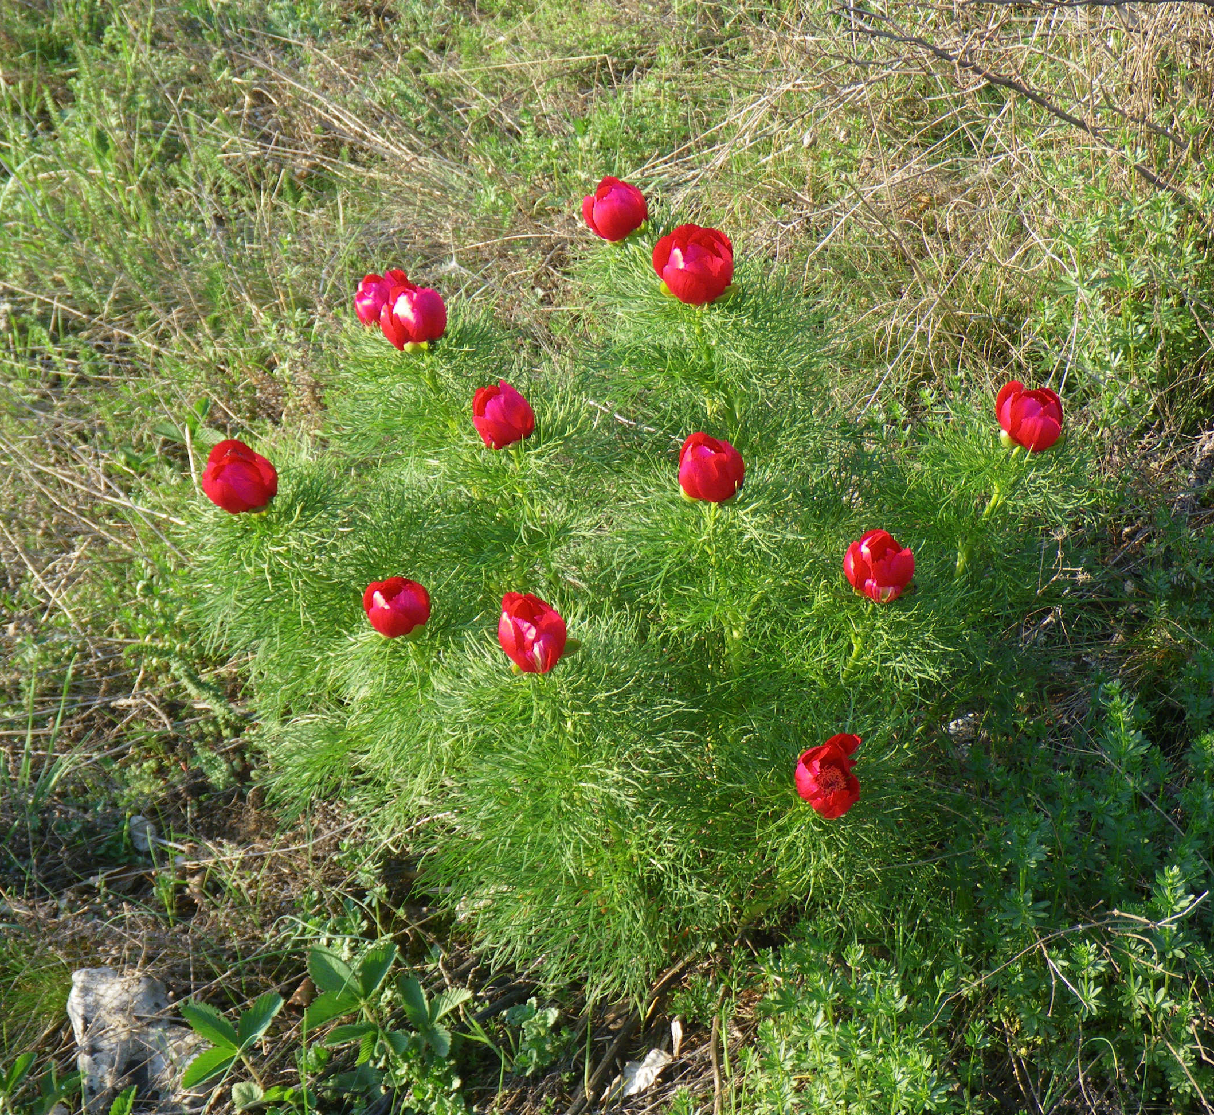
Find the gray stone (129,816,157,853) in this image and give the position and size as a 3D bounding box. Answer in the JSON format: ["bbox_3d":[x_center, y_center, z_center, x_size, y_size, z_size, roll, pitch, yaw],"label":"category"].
[{"bbox_3d":[-0.361,0.214,2.070,0.023,0.026,0.021,0,33,0],"label":"gray stone"}]

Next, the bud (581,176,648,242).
[{"bbox_3d":[0.006,-0.280,2.141,0.053,0.053,0.053,0,37,0],"label":"bud"}]

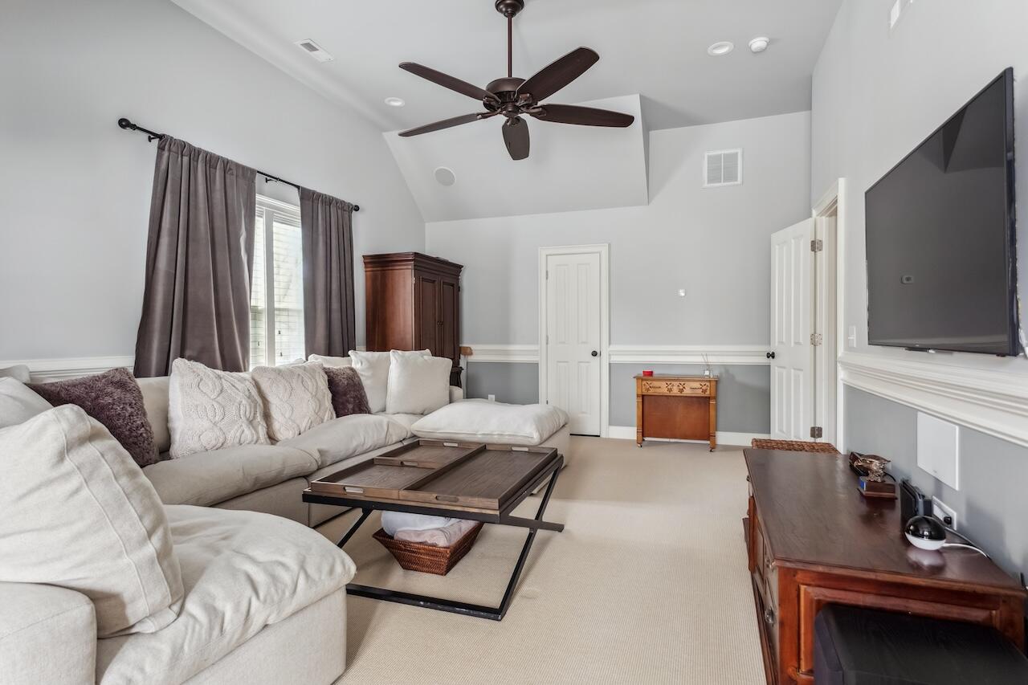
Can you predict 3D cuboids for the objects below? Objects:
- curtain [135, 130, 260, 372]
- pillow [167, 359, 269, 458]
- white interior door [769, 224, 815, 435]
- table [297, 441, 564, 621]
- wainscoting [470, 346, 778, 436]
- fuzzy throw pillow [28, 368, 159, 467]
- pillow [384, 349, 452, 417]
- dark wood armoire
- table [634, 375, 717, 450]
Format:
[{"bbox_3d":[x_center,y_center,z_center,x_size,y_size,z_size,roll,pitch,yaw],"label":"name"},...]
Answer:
[{"bbox_3d":[-2.021,-0.102,3.162,0.140,2.260,0.763,0,1,21],"label":"curtain"},{"bbox_3d":[-1.663,0.377,2.755,0.170,0.480,0.480,-19,-9,31],"label":"pillow"},{"bbox_3d":[2.368,0.022,4.171,0.045,2.030,0.660,0,1,-1],"label":"white interior door"},{"bbox_3d":[-0.335,0.855,2.511,0.950,0.465,1.000,0,1,19],"label":"table"},{"bbox_3d":[0.940,0.541,5.270,3.575,1.010,0.060,0,1,16],"label":"wainscoting"},{"bbox_3d":[-1.955,0.392,2.160,0.180,0.500,0.520,-20,-8,26],"label":"fuzzy throw pillow"},{"bbox_3d":[-0.788,0.337,4.145,0.540,0.520,0.200,0,-14,-3],"label":"pillow"},{"bbox_3d":[-1.035,0.093,5.213,0.570,1.920,0.990,0,1,21],"label":"dark wood armoire"},{"bbox_3d":[1.617,0.687,4.877,0.790,0.710,0.340,0,1,17],"label":"table"}]

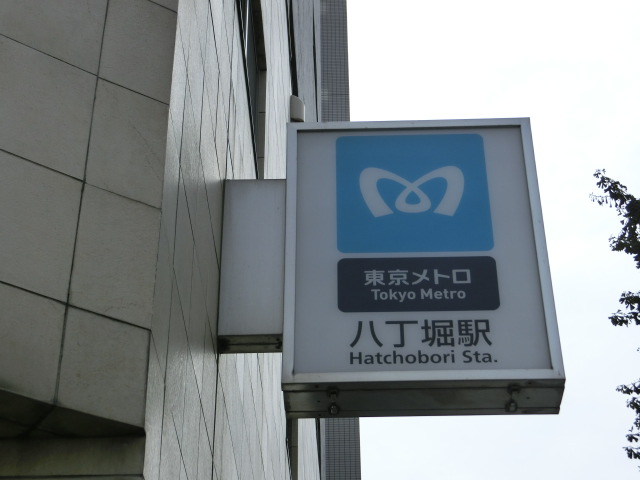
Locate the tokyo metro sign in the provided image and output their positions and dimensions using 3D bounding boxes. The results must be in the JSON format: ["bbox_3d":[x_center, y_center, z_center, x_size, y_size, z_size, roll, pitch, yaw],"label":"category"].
[{"bbox_3d":[0.304,0.064,4.140,0.820,1.031,0.199,-1,-38,1],"label":"tokyo metro sign"}]

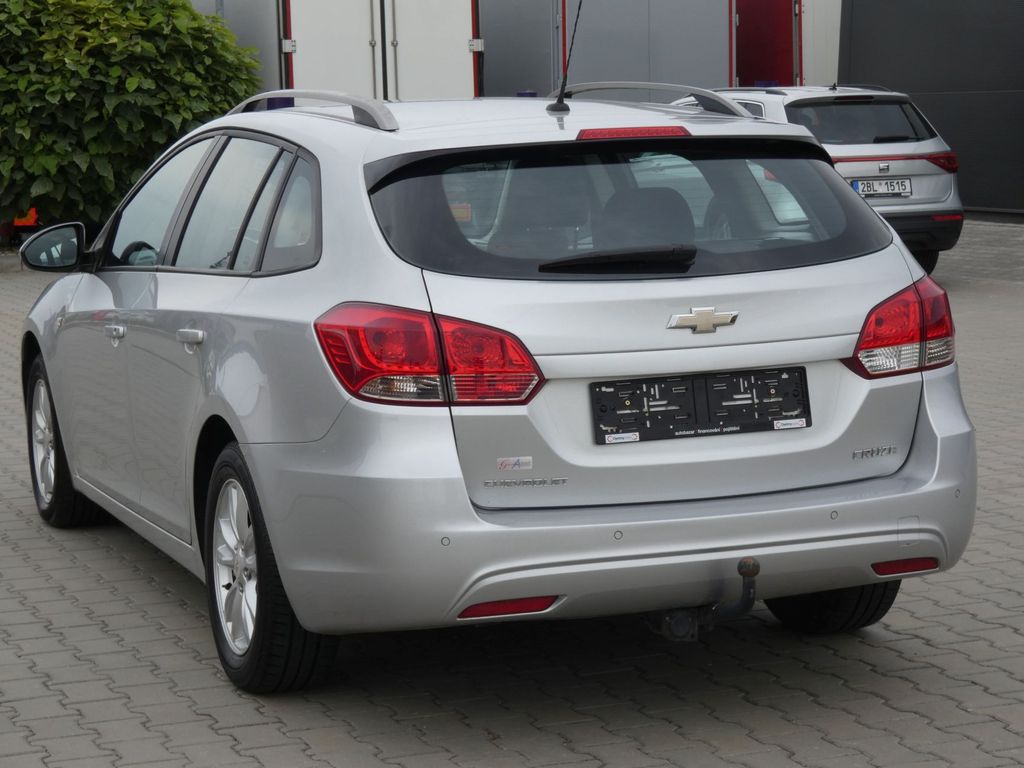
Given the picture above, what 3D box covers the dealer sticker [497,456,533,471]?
[{"bbox_3d":[0.006,0.173,5.055,0.082,0.026,0.003,-2,0,-9],"label":"dealer sticker"}]

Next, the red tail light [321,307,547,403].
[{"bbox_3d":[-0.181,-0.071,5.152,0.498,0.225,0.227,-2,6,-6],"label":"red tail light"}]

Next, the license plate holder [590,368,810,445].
[{"bbox_3d":[0.429,0.049,5.228,0.530,0.135,0.020,-4,-1,-21],"label":"license plate holder"}]

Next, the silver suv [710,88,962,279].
[{"bbox_3d":[2.087,-1.775,20.527,1.870,1.665,4.735,-4,7,-21],"label":"silver suv"}]

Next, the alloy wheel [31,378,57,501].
[{"bbox_3d":[-1.589,0.201,8.361,0.190,0.440,0.440,-4,7,-21],"label":"alloy wheel"}]

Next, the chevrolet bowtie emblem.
[{"bbox_3d":[0.426,-0.142,5.206,0.178,0.059,0.018,-4,-7,-21],"label":"chevrolet bowtie emblem"}]

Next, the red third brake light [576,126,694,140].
[{"bbox_3d":[0.282,-0.590,5.499,0.295,0.030,0.035,-4,-8,-21],"label":"red third brake light"}]

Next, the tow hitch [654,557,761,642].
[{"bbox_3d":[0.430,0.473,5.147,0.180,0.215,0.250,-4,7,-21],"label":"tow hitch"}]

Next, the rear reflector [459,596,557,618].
[{"bbox_3d":[-0.013,0.485,5.068,0.220,0.040,0.030,-2,6,-8],"label":"rear reflector"}]

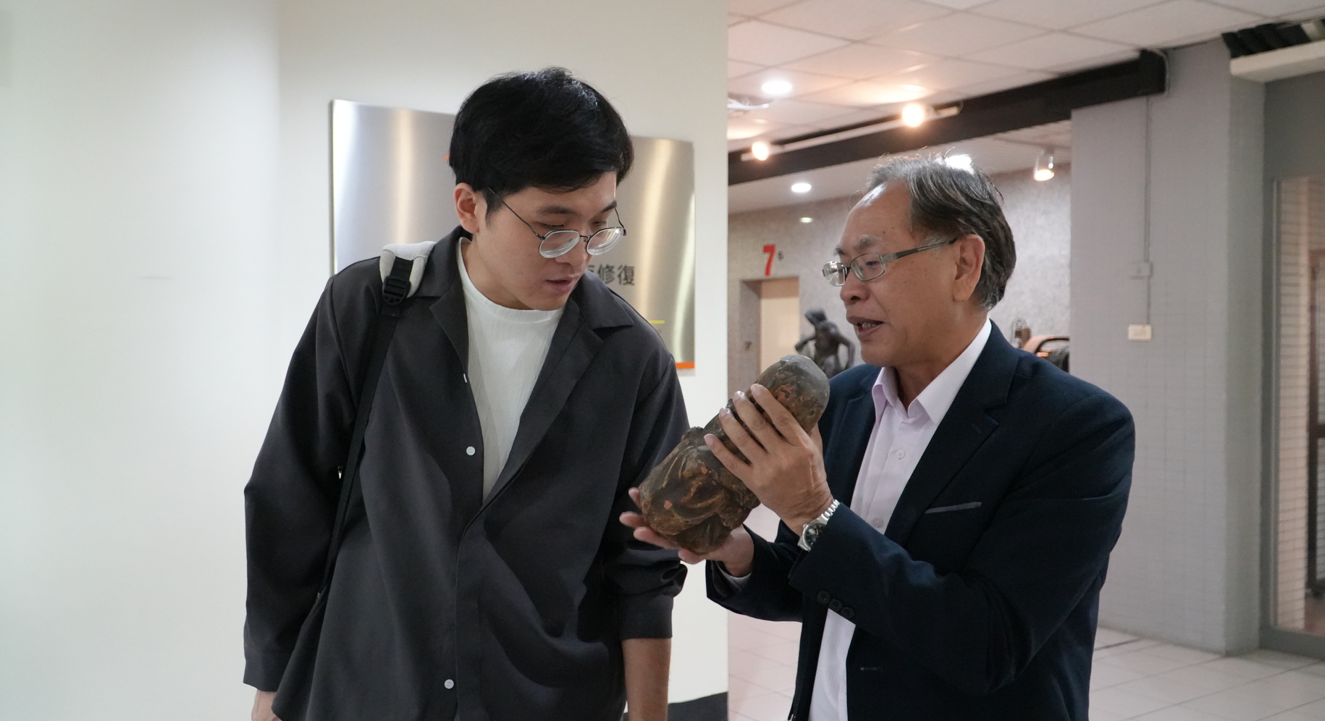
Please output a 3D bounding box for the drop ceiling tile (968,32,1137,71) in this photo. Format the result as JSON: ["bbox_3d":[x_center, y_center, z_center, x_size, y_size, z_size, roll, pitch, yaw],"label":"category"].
[{"bbox_3d":[1.802,-1.460,5.209,0.600,0.020,0.600,-1,2,-33],"label":"drop ceiling tile"}]

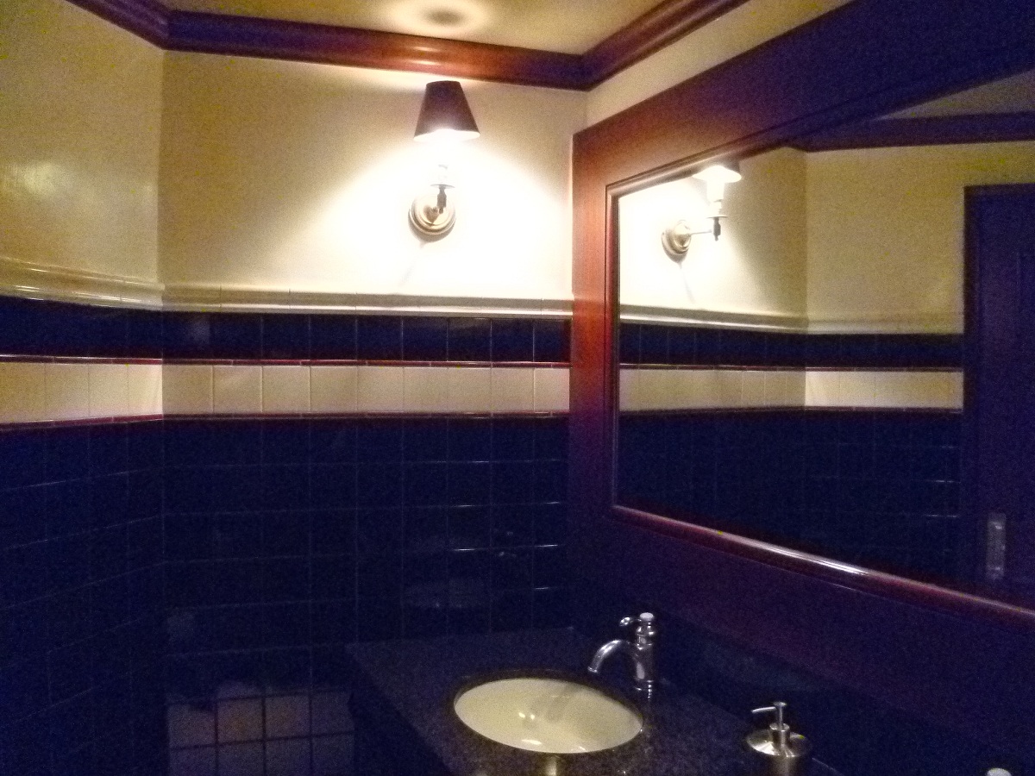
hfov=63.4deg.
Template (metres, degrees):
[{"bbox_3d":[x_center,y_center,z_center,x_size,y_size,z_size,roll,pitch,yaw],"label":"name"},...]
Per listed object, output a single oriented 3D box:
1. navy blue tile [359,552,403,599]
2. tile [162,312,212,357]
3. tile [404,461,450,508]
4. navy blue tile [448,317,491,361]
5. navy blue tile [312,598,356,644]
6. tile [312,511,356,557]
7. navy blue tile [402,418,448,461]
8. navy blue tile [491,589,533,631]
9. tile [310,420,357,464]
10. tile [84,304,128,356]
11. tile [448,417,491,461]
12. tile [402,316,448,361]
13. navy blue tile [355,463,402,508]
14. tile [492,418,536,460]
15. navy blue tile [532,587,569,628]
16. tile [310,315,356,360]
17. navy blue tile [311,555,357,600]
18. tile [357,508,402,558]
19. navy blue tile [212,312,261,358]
[{"bbox_3d":[-0.336,0.458,2.047,0.108,0.108,0.009,0,1,-12],"label":"navy blue tile"},{"bbox_3d":[-0.763,-0.122,1.942,0.108,0.108,0.009,0,1,-12],"label":"tile"},{"bbox_3d":[-0.229,0.238,2.068,0.108,0.108,0.010,0,1,-13],"label":"tile"},{"bbox_3d":[-0.119,-0.121,2.089,0.107,0.107,0.009,0,1,-12],"label":"navy blue tile"},{"bbox_3d":[-0.445,0.570,2.036,0.107,0.107,0.009,0,1,-12],"label":"navy blue tile"},{"bbox_3d":[-0.444,0.348,2.020,0.108,0.108,0.010,0,1,-13],"label":"tile"},{"bbox_3d":[-0.227,0.129,2.057,0.108,0.107,0.009,0,1,-12],"label":"navy blue tile"},{"bbox_3d":[-0.015,0.567,2.119,0.108,0.108,0.009,0,1,-12],"label":"navy blue tile"},{"bbox_3d":[-0.443,0.129,2.018,0.108,0.108,0.010,0,1,-13],"label":"tile"},{"bbox_3d":[-0.870,-0.118,1.774,0.009,0.105,0.108,0,1,18],"label":"tile"},{"bbox_3d":[-0.120,0.128,2.088,0.108,0.108,0.009,0,1,-12],"label":"tile"},{"bbox_3d":[-0.228,-0.121,2.064,0.108,0.108,0.010,0,1,-13],"label":"tile"},{"bbox_3d":[-0.334,0.237,2.036,0.108,0.108,0.009,0,1,-12],"label":"navy blue tile"},{"bbox_3d":[-0.014,0.129,2.115,0.108,0.108,0.010,0,1,-13],"label":"tile"},{"bbox_3d":[0.089,0.569,2.151,0.100,0.107,0.009,0,1,-12],"label":"navy blue tile"},{"bbox_3d":[-0.443,-0.124,2.019,0.107,0.107,0.009,0,1,-12],"label":"tile"},{"bbox_3d":[-0.443,0.458,2.023,0.108,0.108,0.009,0,1,-12],"label":"navy blue tile"},{"bbox_3d":[-0.336,0.348,2.045,0.108,0.108,0.009,0,1,-12],"label":"tile"},{"bbox_3d":[-0.654,-0.120,1.964,0.108,0.105,0.009,0,1,-12],"label":"navy blue tile"}]

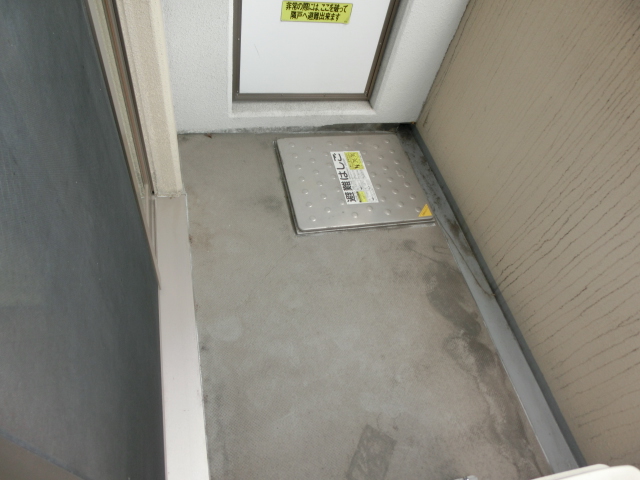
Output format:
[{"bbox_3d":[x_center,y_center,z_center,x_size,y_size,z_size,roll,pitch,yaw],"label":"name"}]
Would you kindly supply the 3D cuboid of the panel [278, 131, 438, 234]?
[{"bbox_3d":[0.167,-0.304,2.240,0.679,0.030,0.604,-5,56,-15],"label":"panel"}]

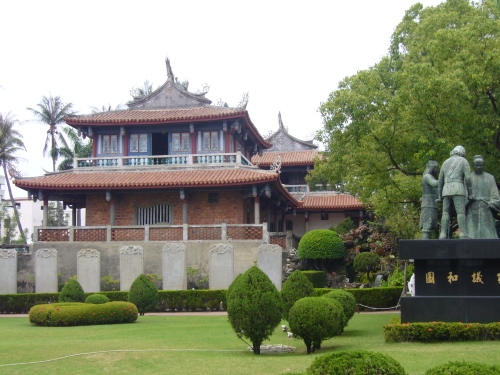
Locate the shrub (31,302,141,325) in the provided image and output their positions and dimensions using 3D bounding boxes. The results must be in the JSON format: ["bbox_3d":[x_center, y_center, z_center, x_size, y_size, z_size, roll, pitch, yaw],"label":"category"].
[{"bbox_3d":[-6.482,4.868,27.803,4.100,0.800,3.200,0,-7,0],"label":"shrub"}]

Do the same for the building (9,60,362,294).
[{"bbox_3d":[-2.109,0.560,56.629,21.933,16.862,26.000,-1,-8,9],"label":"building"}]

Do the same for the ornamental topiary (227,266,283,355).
[{"bbox_3d":[0.112,2.731,15.980,1.244,1.954,1.244,0,-7,0],"label":"ornamental topiary"}]

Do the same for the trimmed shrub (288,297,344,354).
[{"bbox_3d":[1.484,3.078,16.036,1.275,1.279,1.275,0,-7,0],"label":"trimmed shrub"}]

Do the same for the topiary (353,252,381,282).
[{"bbox_3d":[6.673,4.582,41.255,1.594,1.732,1.594,0,-7,0],"label":"topiary"}]

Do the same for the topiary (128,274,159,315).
[{"bbox_3d":[-5.144,5.206,34.919,1.449,1.985,1.449,0,-7,0],"label":"topiary"}]

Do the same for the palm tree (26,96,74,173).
[{"bbox_3d":[-18.422,0.738,65.463,4.600,18.812,4.600,0,-7,0],"label":"palm tree"}]

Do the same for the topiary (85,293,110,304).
[{"bbox_3d":[-6.581,5.156,31.093,1.082,1.087,1.082,0,-7,0],"label":"topiary"}]

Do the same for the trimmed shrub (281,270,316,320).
[{"bbox_3d":[1.664,3.875,24.907,1.267,2.012,1.267,0,-7,0],"label":"trimmed shrub"}]

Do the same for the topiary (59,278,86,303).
[{"bbox_3d":[-8.753,5.390,35.399,1.275,1.746,1.275,0,-7,0],"label":"topiary"}]

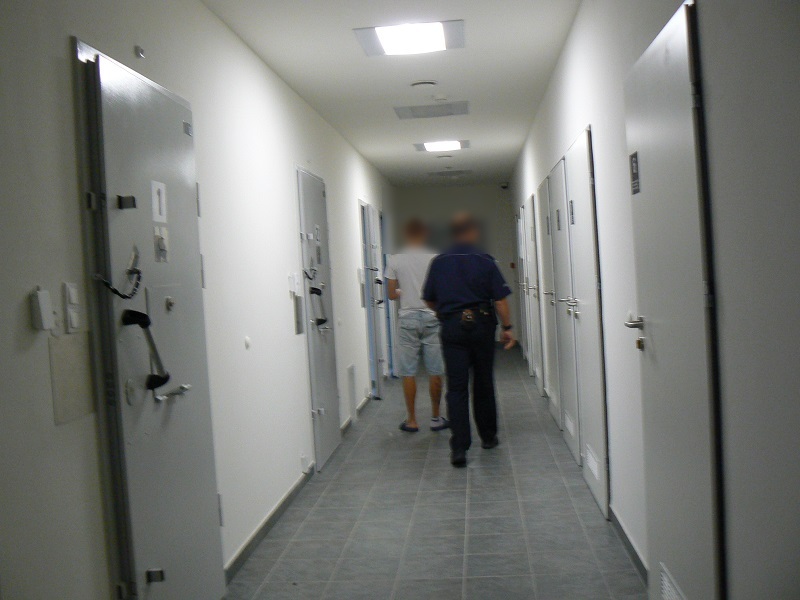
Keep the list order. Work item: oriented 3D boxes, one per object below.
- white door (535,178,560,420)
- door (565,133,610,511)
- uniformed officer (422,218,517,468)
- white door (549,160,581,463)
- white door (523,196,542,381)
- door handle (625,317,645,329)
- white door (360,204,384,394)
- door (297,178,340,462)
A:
[{"bbox_3d":[1.323,0.008,7.164,0.070,2.038,0.997,-3,2,5],"label":"white door"},{"bbox_3d":[1.112,0.104,4.832,0.070,2.038,1.003,-3,2,5],"label":"door"},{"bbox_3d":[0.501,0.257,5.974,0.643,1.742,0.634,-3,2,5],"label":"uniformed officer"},{"bbox_3d":[1.217,0.057,5.988,0.070,2.038,1.006,-3,2,5],"label":"white door"},{"bbox_3d":[1.473,-0.062,8.878,0.070,2.038,1.027,-3,2,5],"label":"white door"},{"bbox_3d":[0.889,0.088,3.125,0.063,0.051,0.139,-3,2,5],"label":"door handle"},{"bbox_3d":[-0.290,0.003,9.366,0.091,2.081,1.012,-3,2,5],"label":"white door"},{"bbox_3d":[-0.614,0.129,6.267,0.085,2.090,1.027,-3,2,5],"label":"door"}]

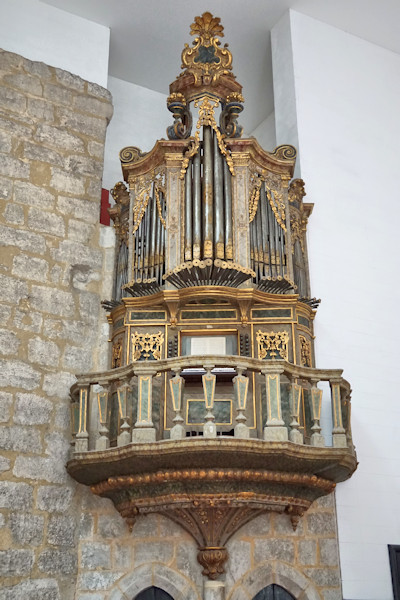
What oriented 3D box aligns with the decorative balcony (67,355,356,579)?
[{"bbox_3d":[0.137,1.872,7.879,3.468,2.190,1.606,-1,-23,2],"label":"decorative balcony"}]

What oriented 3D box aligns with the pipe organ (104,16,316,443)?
[{"bbox_3d":[0.145,-1.223,9.717,2.759,6.731,1.387,-1,-23,2],"label":"pipe organ"}]

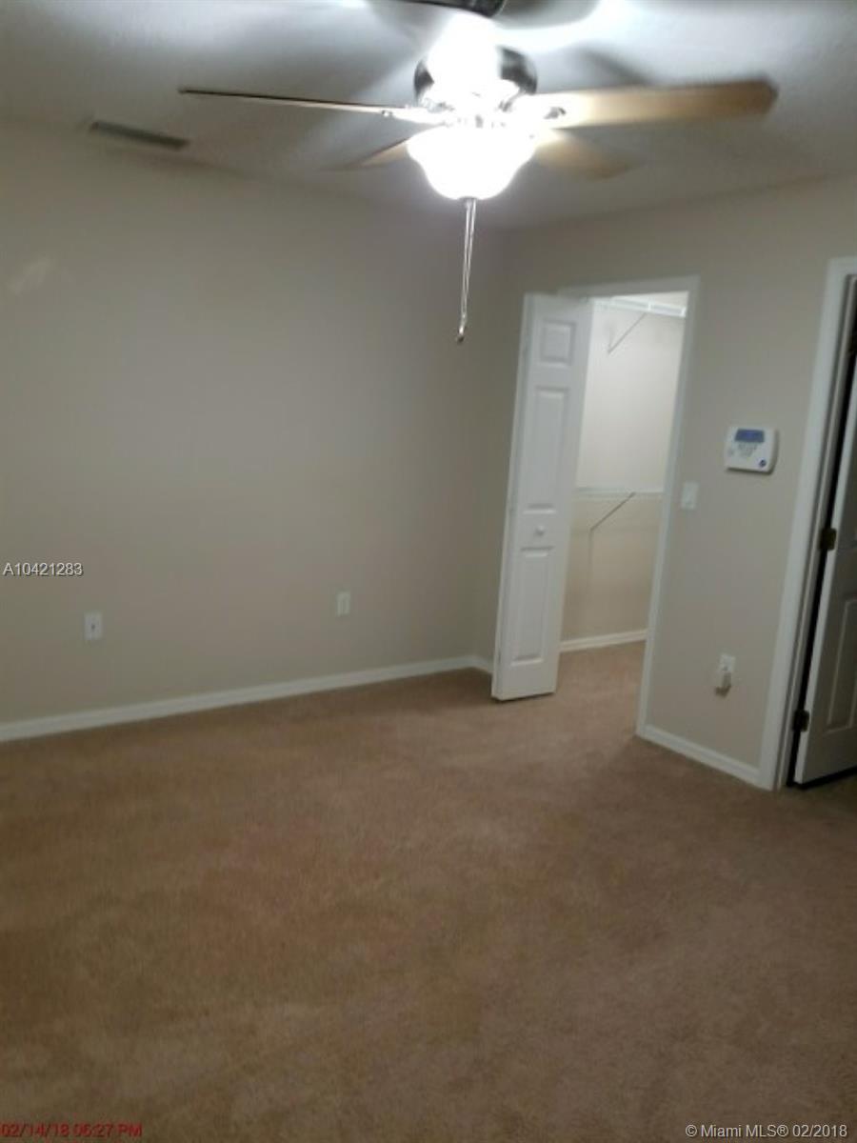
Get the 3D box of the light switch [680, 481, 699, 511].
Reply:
[{"bbox_3d":[1.151,-0.334,3.783,0.010,0.120,0.074,-4,13,-37],"label":"light switch"}]

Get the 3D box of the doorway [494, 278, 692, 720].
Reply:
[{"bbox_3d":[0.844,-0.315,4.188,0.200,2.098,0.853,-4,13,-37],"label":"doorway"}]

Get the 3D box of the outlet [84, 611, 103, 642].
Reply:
[{"bbox_3d":[-1.440,0.239,3.697,0.070,0.116,0.010,-4,13,-37],"label":"outlet"}]

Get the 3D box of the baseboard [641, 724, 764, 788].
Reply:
[{"bbox_3d":[1.204,0.811,3.823,0.015,0.065,0.624,-4,13,-37],"label":"baseboard"}]

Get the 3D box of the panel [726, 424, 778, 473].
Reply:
[{"bbox_3d":[1.319,-0.495,3.521,0.032,0.161,0.200,-4,13,-37],"label":"panel"}]

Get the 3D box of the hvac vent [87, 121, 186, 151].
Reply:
[{"bbox_3d":[-1.095,-1.649,3.265,0.360,0.017,0.143,-4,13,-37],"label":"hvac vent"}]

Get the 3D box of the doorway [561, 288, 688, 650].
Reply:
[{"bbox_3d":[0.895,-0.289,4.231,0.120,2.037,0.725,-4,13,-37],"label":"doorway"}]

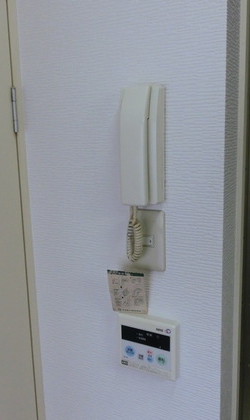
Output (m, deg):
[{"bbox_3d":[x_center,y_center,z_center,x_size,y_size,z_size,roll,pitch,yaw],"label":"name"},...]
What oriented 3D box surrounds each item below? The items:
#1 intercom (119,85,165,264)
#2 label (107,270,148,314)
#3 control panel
[{"bbox_3d":[0.034,-0.059,0.745,0.065,0.322,0.060,4,11,28],"label":"intercom"},{"bbox_3d":[0.007,0.168,0.816,0.077,0.095,0.008,3,24,20],"label":"label"},{"bbox_3d":[0.048,0.276,0.825,0.129,0.118,0.020,4,11,28],"label":"control panel"}]

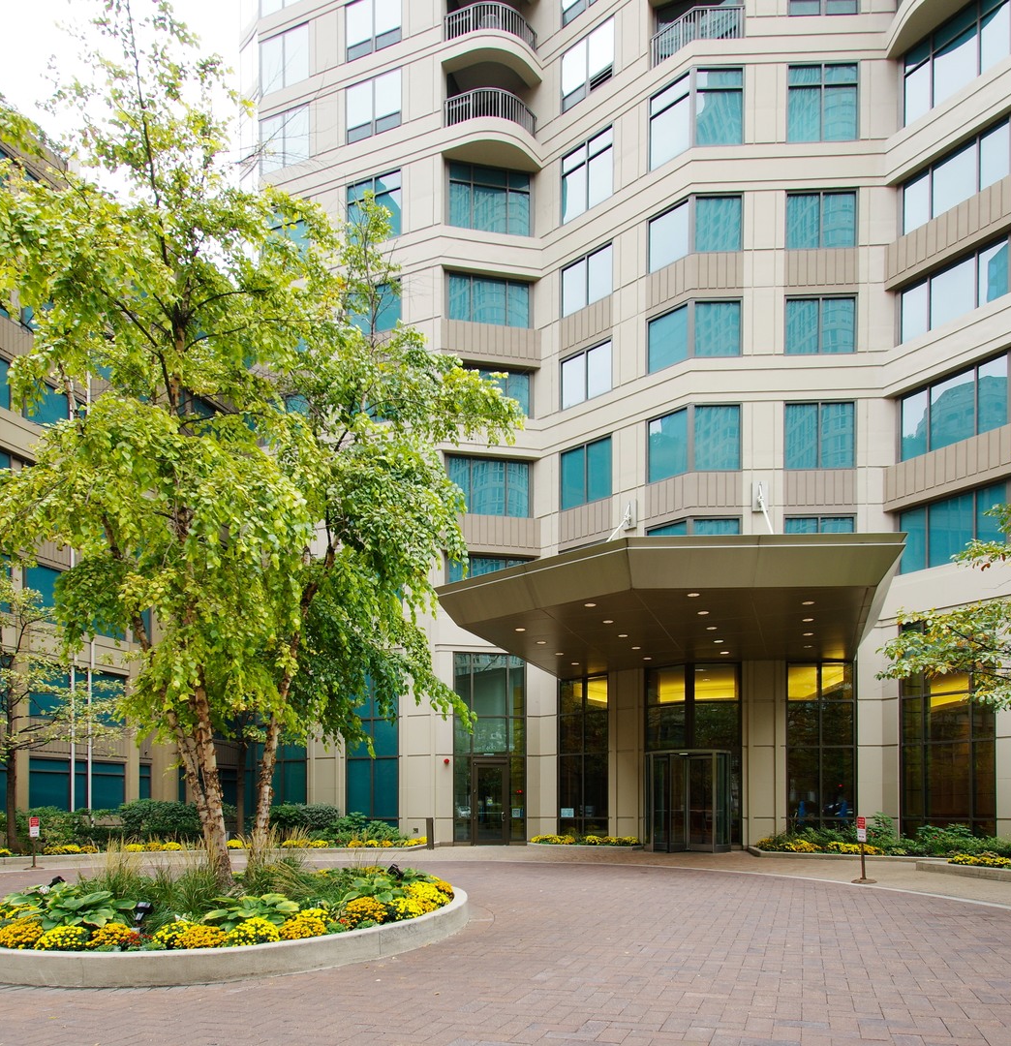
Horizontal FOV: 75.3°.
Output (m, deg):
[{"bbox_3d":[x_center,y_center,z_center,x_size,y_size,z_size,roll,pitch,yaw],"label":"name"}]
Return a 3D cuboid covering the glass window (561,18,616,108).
[{"bbox_3d":[2.487,-13.749,19.755,1.788,1.795,0.150,0,0,36],"label":"glass window"}]

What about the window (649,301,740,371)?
[{"bbox_3d":[5.157,-5.159,18.031,2.495,1.620,0.499,0,0,19],"label":"window"}]

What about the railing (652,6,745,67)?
[{"bbox_3d":[5.554,-14.292,19.096,2.603,0.945,0.512,-1,-4,19],"label":"railing"}]

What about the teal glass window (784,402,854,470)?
[{"bbox_3d":[8.185,-2.270,17.001,1.893,1.782,0.200,0,-2,2],"label":"teal glass window"}]

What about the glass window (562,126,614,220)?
[{"bbox_3d":[2.479,-10.440,19.761,1.768,2.017,0.150,0,0,36],"label":"glass window"}]

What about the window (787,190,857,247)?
[{"bbox_3d":[8.598,-8.238,17.822,1.876,1.552,0.150,0,0,2],"label":"window"}]

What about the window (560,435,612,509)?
[{"bbox_3d":[2.321,-1.425,18.935,1.771,1.832,0.200,-2,-3,36],"label":"window"}]

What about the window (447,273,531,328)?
[{"bbox_3d":[-0.517,-7.039,20.785,2.634,1.460,0.150,0,0,-9],"label":"window"}]

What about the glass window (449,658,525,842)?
[{"bbox_3d":[-0.464,6.975,20.196,2.280,5.928,0.250,1,-4,-9],"label":"glass window"}]

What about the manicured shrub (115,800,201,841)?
[{"bbox_3d":[-8.042,6.841,15.066,1.985,1.018,1.425,2,-3,-45],"label":"manicured shrub"}]

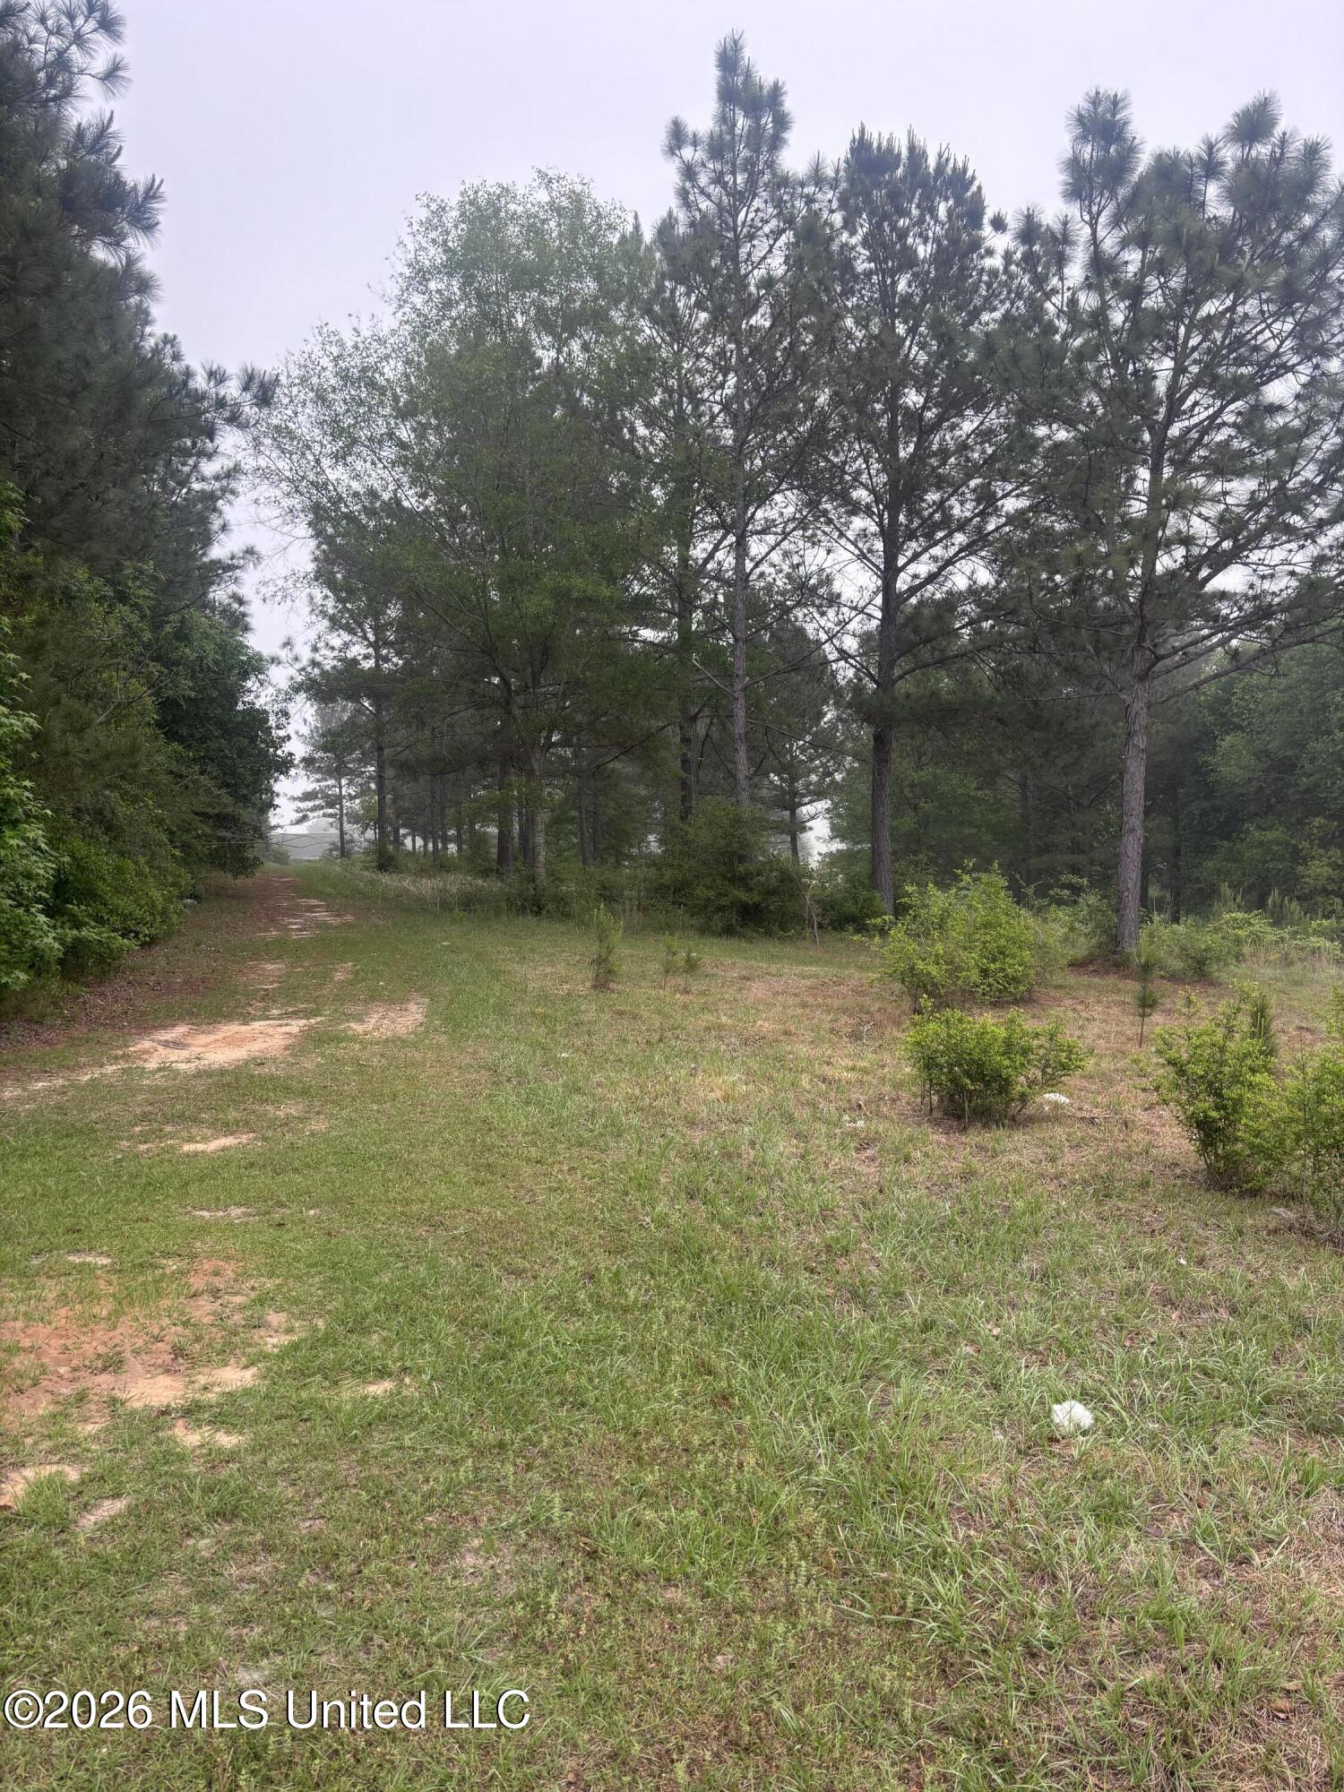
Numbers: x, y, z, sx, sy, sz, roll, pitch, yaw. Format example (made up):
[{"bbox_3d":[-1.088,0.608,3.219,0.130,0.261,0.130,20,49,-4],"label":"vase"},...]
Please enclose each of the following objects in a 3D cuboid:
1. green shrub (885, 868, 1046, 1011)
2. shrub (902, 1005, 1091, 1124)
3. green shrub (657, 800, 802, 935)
[{"bbox_3d":[2.897,0.391,13.424,1.500,1.300,1.350,0,2,0],"label":"green shrub"},{"bbox_3d":[1.900,0.938,7.841,1.000,0.630,0.850,0,2,0],"label":"shrub"},{"bbox_3d":[1.032,-0.543,24.197,2.500,2.350,2.200,0,2,0],"label":"green shrub"}]

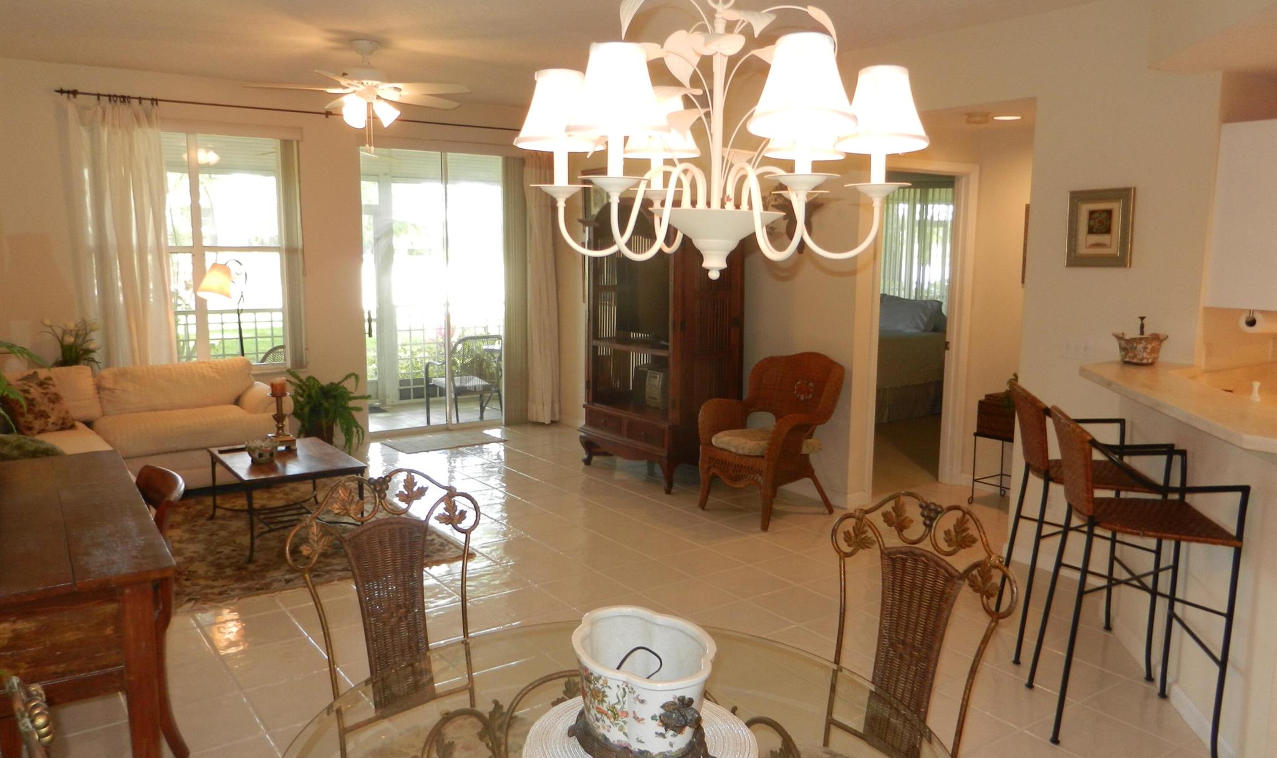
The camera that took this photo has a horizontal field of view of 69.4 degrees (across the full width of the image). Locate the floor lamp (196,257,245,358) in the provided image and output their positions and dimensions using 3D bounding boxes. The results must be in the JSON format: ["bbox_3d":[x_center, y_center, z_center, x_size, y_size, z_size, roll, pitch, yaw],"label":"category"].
[{"bbox_3d":[-2.973,-0.143,6.703,0.400,1.430,0.280,-4,9,-34],"label":"floor lamp"}]

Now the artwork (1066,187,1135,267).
[{"bbox_3d":[2.094,-0.681,4.177,0.027,0.347,0.298,-5,10,-35],"label":"artwork"}]

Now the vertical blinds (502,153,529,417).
[{"bbox_3d":[-1.032,-0.750,7.882,0.260,2.300,0.100,-5,10,-35],"label":"vertical blinds"}]

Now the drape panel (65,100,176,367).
[{"bbox_3d":[-3.538,-0.657,6.424,0.640,2.480,0.130,-4,9,-34],"label":"drape panel"}]

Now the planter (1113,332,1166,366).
[{"bbox_3d":[2.159,-0.131,3.963,0.220,0.137,0.145,9,12,44],"label":"planter"}]

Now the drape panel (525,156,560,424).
[{"bbox_3d":[-0.816,-0.799,7.917,0.310,2.410,0.130,-5,10,-35],"label":"drape panel"}]

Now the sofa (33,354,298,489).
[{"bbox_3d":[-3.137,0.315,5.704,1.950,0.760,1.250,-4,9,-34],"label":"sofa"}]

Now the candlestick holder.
[{"bbox_3d":[-1.973,0.209,5.080,0.140,0.350,0.140,-4,9,-34],"label":"candlestick holder"}]

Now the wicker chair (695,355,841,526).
[{"bbox_3d":[0.782,0.322,5.446,0.650,0.946,0.640,-6,11,-38],"label":"wicker chair"}]

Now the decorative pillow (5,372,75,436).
[{"bbox_3d":[-3.419,0.146,5.264,0.390,0.370,0.150,-4,-11,-34],"label":"decorative pillow"}]

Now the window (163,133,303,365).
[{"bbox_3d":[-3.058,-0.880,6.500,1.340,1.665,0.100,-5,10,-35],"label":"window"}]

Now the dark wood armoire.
[{"bbox_3d":[0.130,-0.274,6.265,0.620,1.850,1.090,-4,9,-34],"label":"dark wood armoire"}]

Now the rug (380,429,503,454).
[{"bbox_3d":[-1.544,0.494,7.362,0.866,0.012,0.504,-5,10,-35],"label":"rug"}]

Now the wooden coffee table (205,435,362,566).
[{"bbox_3d":[-1.864,0.608,4.878,0.590,0.410,0.910,-4,9,-34],"label":"wooden coffee table"}]

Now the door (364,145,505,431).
[{"bbox_3d":[-1.639,-0.750,7.861,1.460,2.360,0.120,-4,9,-34],"label":"door"}]

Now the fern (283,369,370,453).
[{"bbox_3d":[-2.363,0.233,7.044,0.620,0.600,0.580,-4,9,-34],"label":"fern"}]

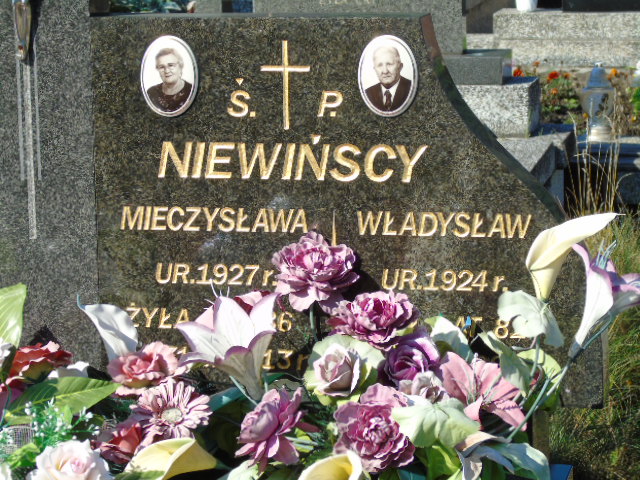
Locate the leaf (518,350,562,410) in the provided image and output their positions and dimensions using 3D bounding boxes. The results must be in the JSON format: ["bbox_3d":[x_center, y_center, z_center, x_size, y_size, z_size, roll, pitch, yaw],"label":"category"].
[{"bbox_3d":[0.314,0.200,3.260,0.064,0.085,0.035,-2,-11,-6],"label":"leaf"}]

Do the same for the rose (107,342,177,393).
[{"bbox_3d":[-0.251,0.182,3.266,0.095,0.067,0.083,-3,13,-6],"label":"rose"}]

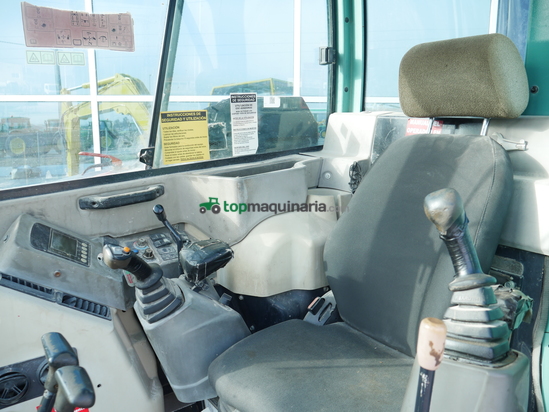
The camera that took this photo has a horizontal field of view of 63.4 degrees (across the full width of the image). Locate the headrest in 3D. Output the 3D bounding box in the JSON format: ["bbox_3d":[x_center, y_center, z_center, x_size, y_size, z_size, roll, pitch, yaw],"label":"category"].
[{"bbox_3d":[0.465,-0.321,1.120,0.130,0.186,0.297,-17,18,-36],"label":"headrest"}]

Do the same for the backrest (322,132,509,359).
[{"bbox_3d":[0.378,0.095,1.200,0.140,0.570,0.455,7,4,-44],"label":"backrest"}]

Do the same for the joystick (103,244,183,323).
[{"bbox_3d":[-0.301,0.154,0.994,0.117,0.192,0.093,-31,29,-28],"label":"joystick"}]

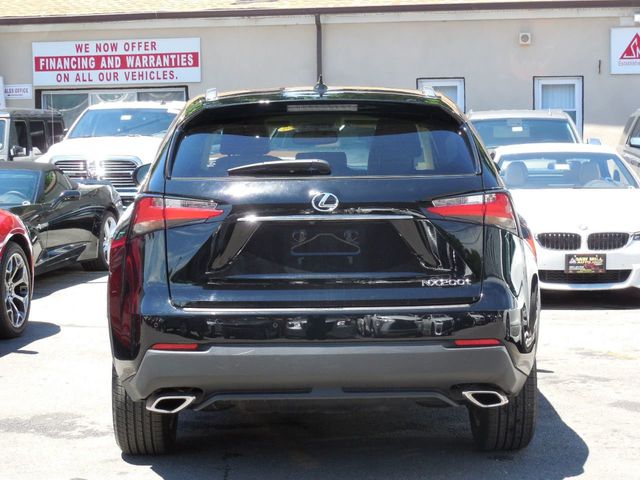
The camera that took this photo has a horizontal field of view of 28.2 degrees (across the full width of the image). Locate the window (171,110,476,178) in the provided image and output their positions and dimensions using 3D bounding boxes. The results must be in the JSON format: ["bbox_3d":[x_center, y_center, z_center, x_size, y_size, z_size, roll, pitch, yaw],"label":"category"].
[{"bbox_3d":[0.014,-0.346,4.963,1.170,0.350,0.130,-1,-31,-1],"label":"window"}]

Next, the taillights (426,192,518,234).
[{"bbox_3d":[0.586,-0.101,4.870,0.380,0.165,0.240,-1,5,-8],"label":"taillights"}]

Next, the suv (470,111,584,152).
[{"bbox_3d":[2.560,-0.836,16.600,1.870,1.680,4.650,0,5,7],"label":"suv"}]

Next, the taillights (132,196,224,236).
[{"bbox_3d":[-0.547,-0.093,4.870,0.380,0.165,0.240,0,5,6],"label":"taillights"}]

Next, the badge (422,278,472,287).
[{"bbox_3d":[0.465,0.156,4.670,0.180,0.028,0.008,-1,2,-1],"label":"badge"}]

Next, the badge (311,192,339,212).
[{"bbox_3d":[0.020,-0.138,4.690,0.100,0.070,0.015,-1,-3,-1],"label":"badge"}]

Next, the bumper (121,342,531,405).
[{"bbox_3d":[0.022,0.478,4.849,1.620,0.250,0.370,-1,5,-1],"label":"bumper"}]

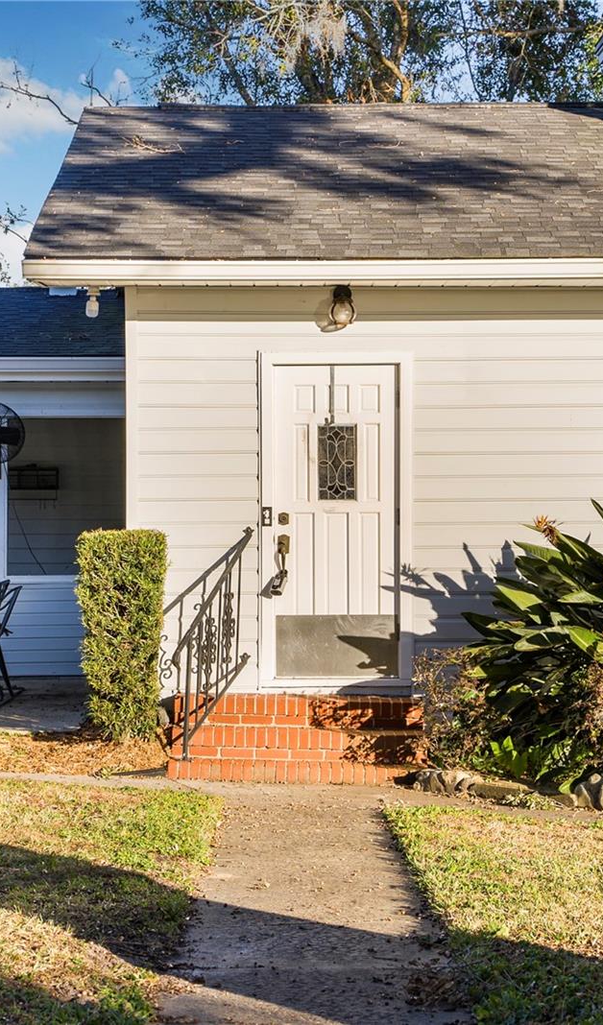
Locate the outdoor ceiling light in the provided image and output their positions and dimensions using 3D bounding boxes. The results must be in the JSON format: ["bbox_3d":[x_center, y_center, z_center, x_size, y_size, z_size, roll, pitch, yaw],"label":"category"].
[{"bbox_3d":[0.262,-1.316,15.600,0.180,0.280,0.200,0,0,-3],"label":"outdoor ceiling light"}]

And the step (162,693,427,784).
[{"bbox_3d":[-0.010,1.395,15.200,1.620,0.480,1.000,0,0,-3],"label":"step"}]

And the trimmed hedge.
[{"bbox_3d":[-1.117,0.762,15.200,0.560,1.330,0.530,0,0,-3],"label":"trimmed hedge"}]

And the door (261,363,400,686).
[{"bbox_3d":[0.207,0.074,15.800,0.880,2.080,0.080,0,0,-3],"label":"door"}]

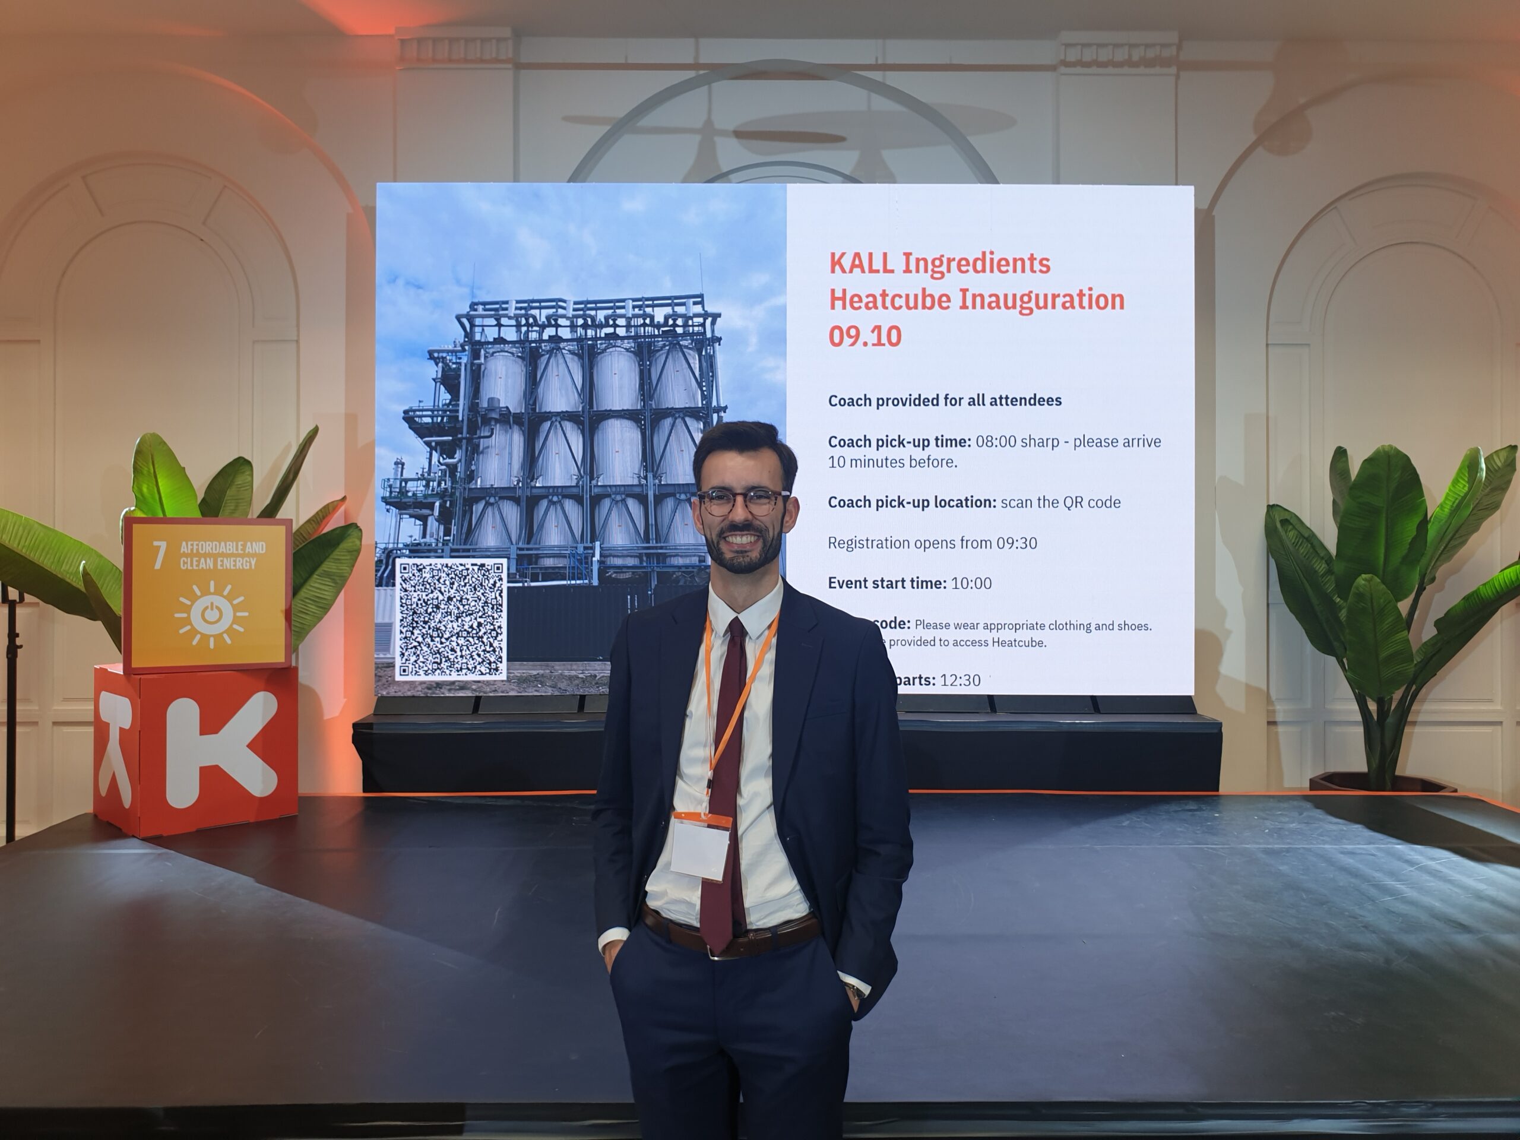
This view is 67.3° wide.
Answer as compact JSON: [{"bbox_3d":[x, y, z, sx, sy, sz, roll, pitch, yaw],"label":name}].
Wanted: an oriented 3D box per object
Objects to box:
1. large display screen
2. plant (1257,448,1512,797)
[{"bbox_3d":[0.126,-0.640,5.630,4.000,2.500,0.100,0,0,0],"label":"large display screen"},{"bbox_3d":[3.150,0.430,5.520,1.450,2.080,1.250,0,0,0],"label":"plant"}]

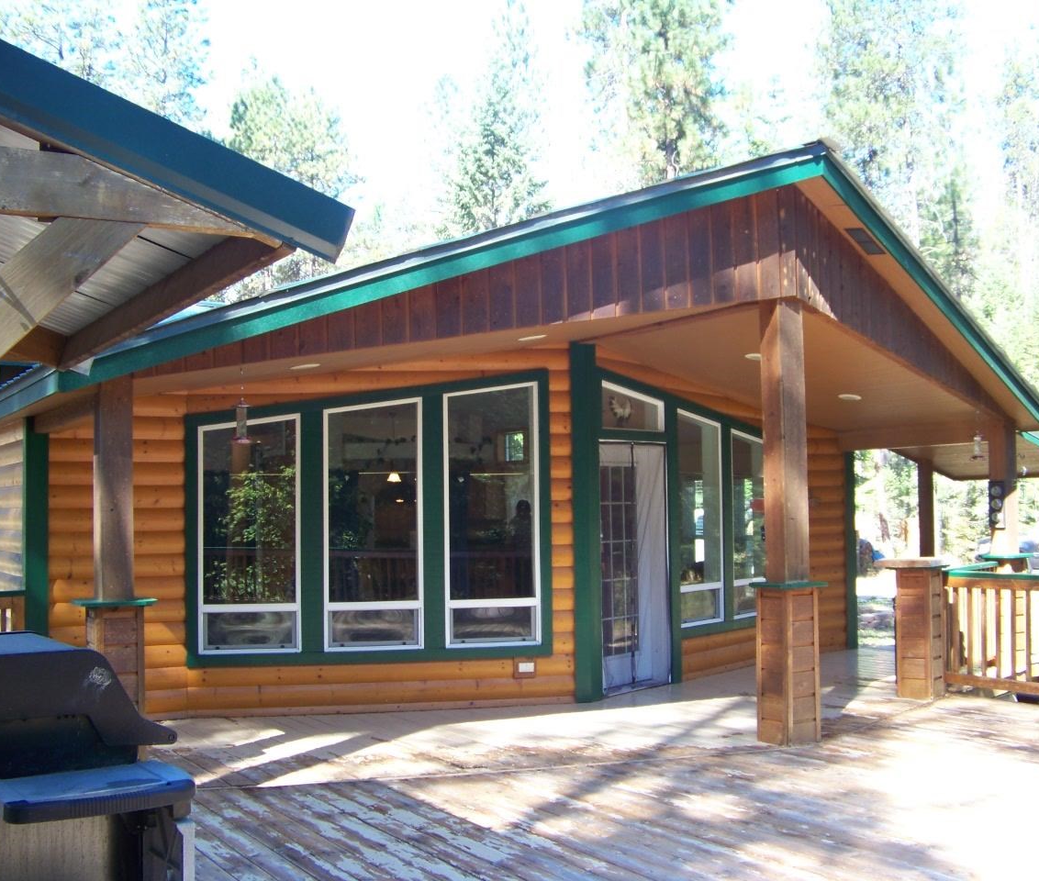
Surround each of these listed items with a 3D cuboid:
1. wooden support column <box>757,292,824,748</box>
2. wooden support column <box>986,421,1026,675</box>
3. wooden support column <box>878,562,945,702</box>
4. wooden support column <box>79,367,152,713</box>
[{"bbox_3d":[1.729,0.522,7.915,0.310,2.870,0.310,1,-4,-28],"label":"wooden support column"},{"bbox_3d":[4.460,0.930,11.201,0.300,2.300,0.300,1,-4,-28],"label":"wooden support column"},{"bbox_3d":[3.076,1.466,9.509,0.380,1.070,0.380,-3,-4,38],"label":"wooden support column"},{"bbox_3d":[-2.342,0.767,7.059,0.320,2.380,0.320,1,-4,-29],"label":"wooden support column"}]

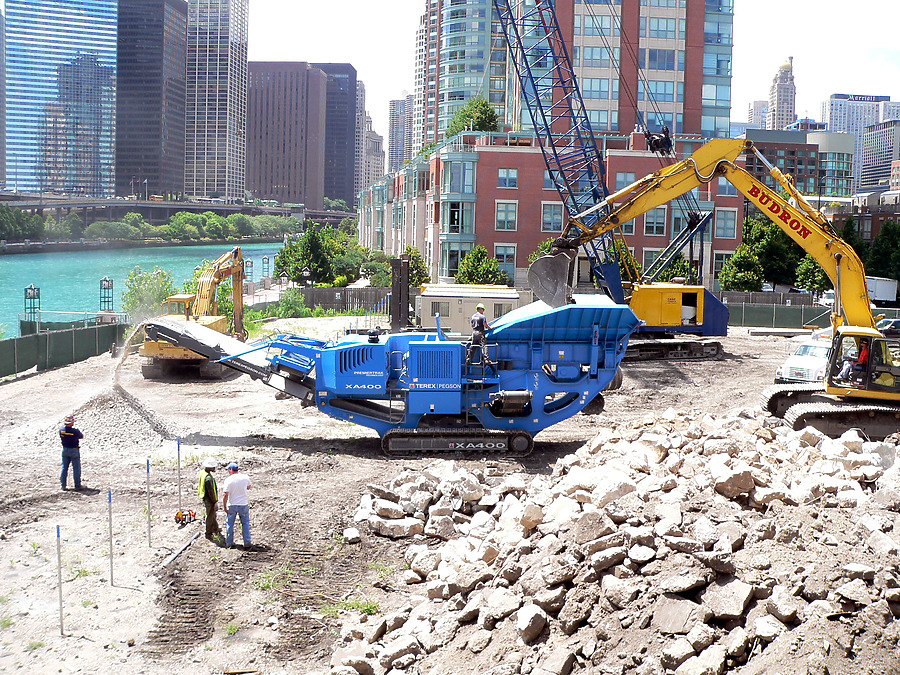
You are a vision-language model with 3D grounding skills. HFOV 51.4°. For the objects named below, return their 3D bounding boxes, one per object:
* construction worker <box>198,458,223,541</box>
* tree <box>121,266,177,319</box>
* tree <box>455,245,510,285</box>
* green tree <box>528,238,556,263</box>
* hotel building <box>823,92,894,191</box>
[{"bbox_3d":[-5.227,3.498,20.389,0.450,1.800,0.550,1,7,-5],"label":"construction worker"},{"bbox_3d":[-16.971,-1.989,52.740,3.300,4.200,3.300,1,7,0],"label":"tree"},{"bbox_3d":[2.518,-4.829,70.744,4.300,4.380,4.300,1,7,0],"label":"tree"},{"bbox_3d":[8.458,-5.434,78.648,3.900,5.700,3.900,1,7,0],"label":"green tree"},{"bbox_3d":[363.947,-146.858,828.662,58.000,128.000,32.000,2,7,4],"label":"hotel building"}]

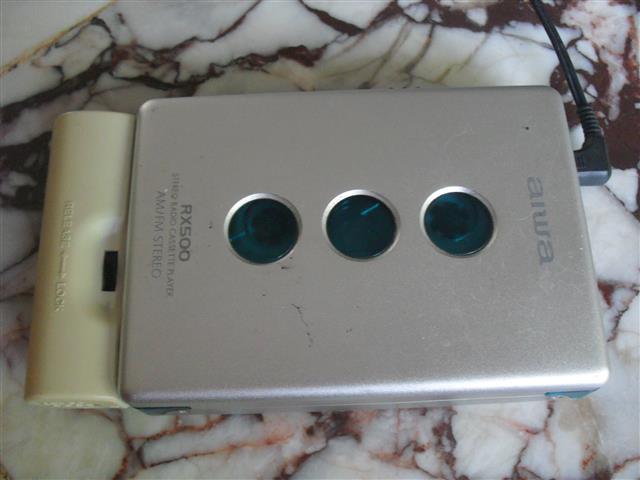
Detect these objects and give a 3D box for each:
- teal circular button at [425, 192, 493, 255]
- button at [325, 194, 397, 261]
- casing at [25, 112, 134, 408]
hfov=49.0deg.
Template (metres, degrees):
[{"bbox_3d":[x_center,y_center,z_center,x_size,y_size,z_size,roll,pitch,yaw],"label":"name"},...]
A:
[{"bbox_3d":[0.034,-0.004,0.173,0.017,0.003,0.017,0,71,1],"label":"teal circular button"},{"bbox_3d":[0.010,-0.003,0.173,0.017,0.003,0.017,-2,71,0],"label":"button"},{"bbox_3d":[-0.057,0.004,0.182,0.024,0.020,0.074,-2,71,0],"label":"casing"}]

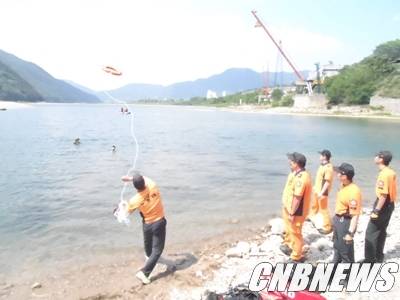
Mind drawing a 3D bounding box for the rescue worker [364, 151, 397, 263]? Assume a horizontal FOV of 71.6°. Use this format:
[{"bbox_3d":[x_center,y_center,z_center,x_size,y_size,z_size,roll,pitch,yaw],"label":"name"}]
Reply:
[{"bbox_3d":[2.536,0.866,3.978,0.380,1.730,0.480,8,12,37],"label":"rescue worker"}]

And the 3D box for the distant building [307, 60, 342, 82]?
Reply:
[{"bbox_3d":[51.632,-32.555,115.000,14.930,9.124,12.000,0,10,0],"label":"distant building"}]

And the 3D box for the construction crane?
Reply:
[{"bbox_3d":[27.039,-32.348,92.000,20.570,27.869,6.000,0,10,0],"label":"construction crane"}]

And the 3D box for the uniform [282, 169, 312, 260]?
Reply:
[{"bbox_3d":[1.437,0.980,4.110,0.420,1.450,0.500,3,10,18],"label":"uniform"}]

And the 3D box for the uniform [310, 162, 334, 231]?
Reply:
[{"bbox_3d":[2.371,0.940,5.458,0.400,1.420,0.480,4,10,20],"label":"uniform"}]

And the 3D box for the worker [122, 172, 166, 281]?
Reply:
[{"bbox_3d":[-0.808,1.150,3.975,0.660,1.690,0.580,-3,10,-15],"label":"worker"}]

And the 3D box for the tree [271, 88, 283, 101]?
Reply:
[{"bbox_3d":[33.105,-23.909,120.000,5.626,5.842,5.500,0,10,0],"label":"tree"}]

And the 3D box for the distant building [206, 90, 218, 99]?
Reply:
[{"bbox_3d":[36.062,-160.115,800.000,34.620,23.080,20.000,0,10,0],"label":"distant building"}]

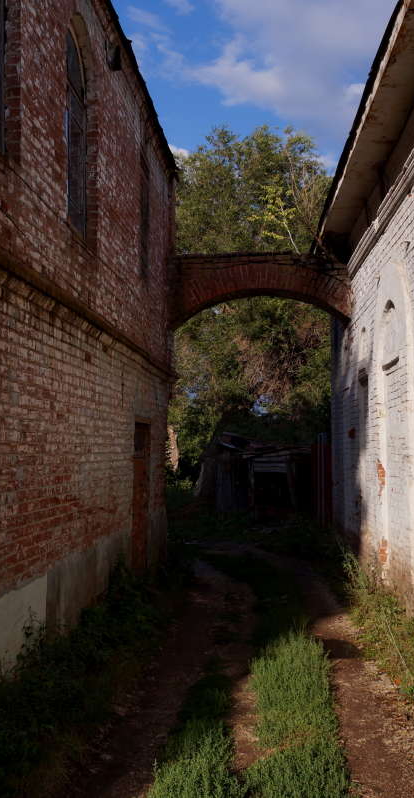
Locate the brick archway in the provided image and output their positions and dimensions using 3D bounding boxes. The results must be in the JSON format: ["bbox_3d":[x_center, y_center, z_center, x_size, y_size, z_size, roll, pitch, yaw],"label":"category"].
[{"bbox_3d":[0.879,-1.802,15.265,3.020,1.120,0.800,-1,-3,3],"label":"brick archway"}]

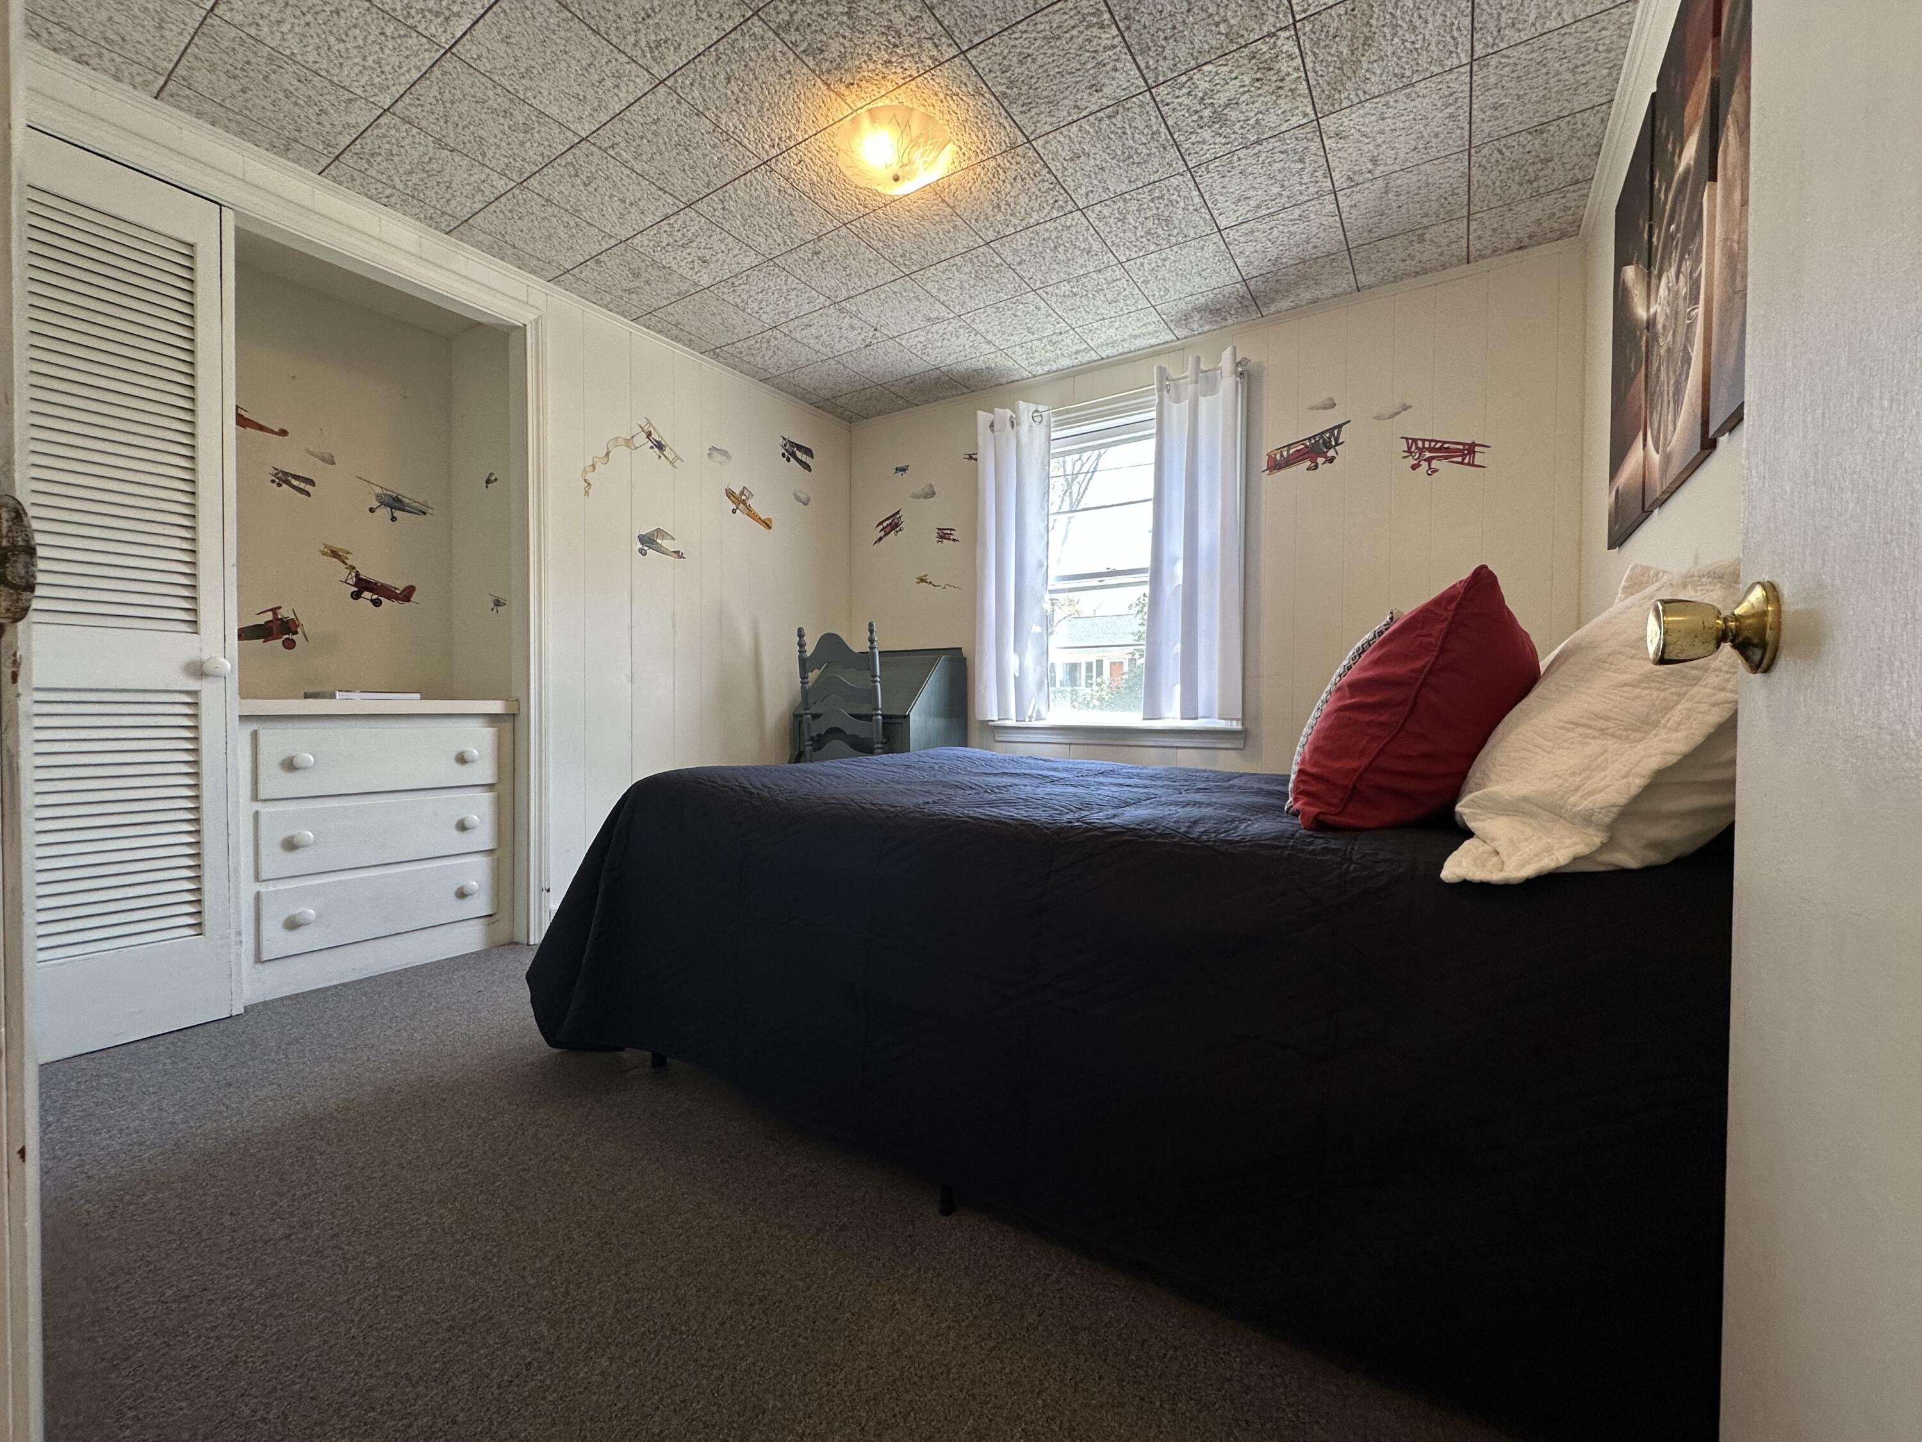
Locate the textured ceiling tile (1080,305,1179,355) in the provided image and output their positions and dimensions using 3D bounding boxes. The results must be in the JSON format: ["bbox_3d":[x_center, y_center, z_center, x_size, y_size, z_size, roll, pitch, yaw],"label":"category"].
[{"bbox_3d":[0.623,-1.443,2.897,0.305,0.016,0.286,0,0,33],"label":"textured ceiling tile"}]

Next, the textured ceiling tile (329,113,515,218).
[{"bbox_3d":[-1.393,-1.443,2.041,0.305,0.016,0.305,0,0,33],"label":"textured ceiling tile"}]

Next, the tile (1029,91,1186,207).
[{"bbox_3d":[0.384,-1.444,1.973,0.305,0.020,0.305,0,0,33],"label":"tile"}]

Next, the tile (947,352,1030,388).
[{"bbox_3d":[0.107,-1.450,3.224,0.305,0.018,0.270,0,0,33],"label":"tile"}]

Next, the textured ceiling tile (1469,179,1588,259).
[{"bbox_3d":[1.635,-1.434,2.236,0.286,0.015,0.280,1,0,33],"label":"textured ceiling tile"}]

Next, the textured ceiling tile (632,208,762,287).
[{"bbox_3d":[-0.804,-1.444,2.385,0.305,0.016,0.305,0,0,33],"label":"textured ceiling tile"}]

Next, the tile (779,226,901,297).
[{"bbox_3d":[-0.382,-1.449,2.472,0.305,0.018,0.305,0,0,33],"label":"tile"}]

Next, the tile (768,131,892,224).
[{"bbox_3d":[-0.292,-1.447,2.050,0.305,0.018,0.305,0,0,33],"label":"tile"}]

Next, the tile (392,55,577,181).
[{"bbox_3d":[-1.137,-1.451,1.875,0.305,0.020,0.305,0,0,33],"label":"tile"}]

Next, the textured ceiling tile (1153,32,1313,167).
[{"bbox_3d":[0.640,-1.443,1.808,0.305,0.018,0.305,0,0,33],"label":"textured ceiling tile"}]

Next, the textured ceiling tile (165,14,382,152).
[{"bbox_3d":[-1.560,-1.442,1.786,0.305,0.016,0.305,0,0,33],"label":"textured ceiling tile"}]

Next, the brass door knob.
[{"bbox_3d":[0.560,-0.069,0.582,0.063,0.067,0.067,1,0,33],"label":"brass door knob"}]

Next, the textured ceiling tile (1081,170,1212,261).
[{"bbox_3d":[0.551,-1.445,2.230,0.305,0.018,0.305,0,0,33],"label":"textured ceiling tile"}]

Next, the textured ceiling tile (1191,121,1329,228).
[{"bbox_3d":[0.805,-1.443,2.062,0.305,0.020,0.305,0,0,33],"label":"textured ceiling tile"}]

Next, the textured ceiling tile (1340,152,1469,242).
[{"bbox_3d":[1.227,-1.441,2.150,0.305,0.020,0.305,0,0,33],"label":"textured ceiling tile"}]

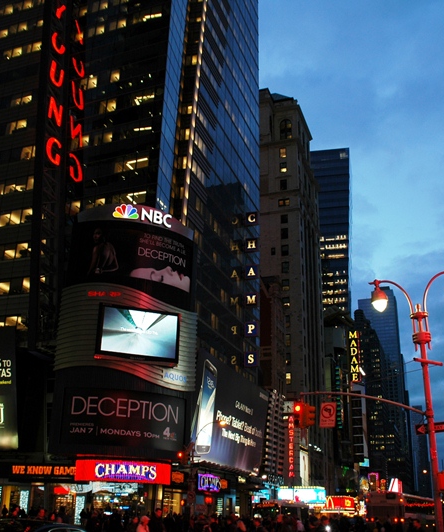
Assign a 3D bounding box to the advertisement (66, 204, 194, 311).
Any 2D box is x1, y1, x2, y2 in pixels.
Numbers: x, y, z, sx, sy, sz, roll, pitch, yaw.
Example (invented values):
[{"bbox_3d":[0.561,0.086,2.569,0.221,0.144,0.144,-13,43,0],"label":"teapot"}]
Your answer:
[{"bbox_3d":[-9.271,-1.139,65.846,13.200,10.700,2.100,10,-24,-19],"label":"advertisement"}]

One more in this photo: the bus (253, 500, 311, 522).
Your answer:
[{"bbox_3d":[6.197,25.230,59.802,2.600,3.150,12.100,-7,-24,19],"label":"bus"}]

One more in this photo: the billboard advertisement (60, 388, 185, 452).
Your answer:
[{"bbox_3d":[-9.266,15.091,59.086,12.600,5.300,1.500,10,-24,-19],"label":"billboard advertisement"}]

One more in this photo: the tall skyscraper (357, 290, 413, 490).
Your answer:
[{"bbox_3d":[133.573,108.545,483.503,35.000,184.000,34.000,-7,-24,19],"label":"tall skyscraper"}]

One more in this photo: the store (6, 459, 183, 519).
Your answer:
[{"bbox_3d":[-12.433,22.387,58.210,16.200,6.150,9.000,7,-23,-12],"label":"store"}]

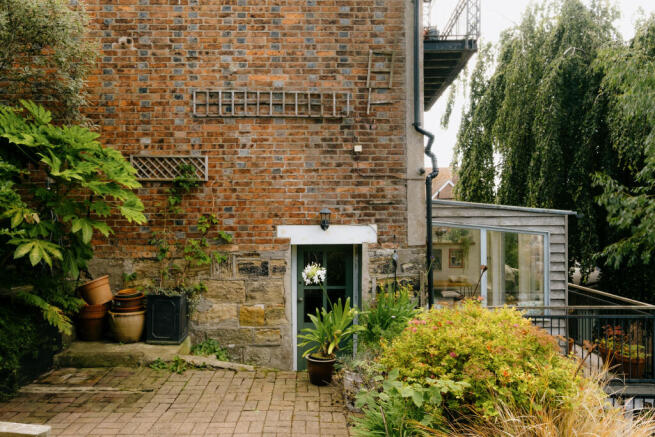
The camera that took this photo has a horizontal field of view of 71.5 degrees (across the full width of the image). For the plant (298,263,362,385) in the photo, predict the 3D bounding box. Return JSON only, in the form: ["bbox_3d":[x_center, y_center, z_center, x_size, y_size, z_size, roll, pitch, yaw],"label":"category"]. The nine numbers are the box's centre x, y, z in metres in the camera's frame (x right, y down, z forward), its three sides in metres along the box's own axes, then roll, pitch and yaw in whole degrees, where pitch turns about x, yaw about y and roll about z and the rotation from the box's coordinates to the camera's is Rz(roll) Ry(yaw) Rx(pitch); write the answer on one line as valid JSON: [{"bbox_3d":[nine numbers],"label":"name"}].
[{"bbox_3d":[0.035,1.124,4.905,0.706,1.294,0.637,-1,0,-2],"label":"plant"}]

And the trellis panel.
[{"bbox_3d":[-1.813,-0.567,5.219,0.895,0.298,0.040,-1,0,-2],"label":"trellis panel"}]

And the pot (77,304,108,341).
[{"bbox_3d":[-2.590,1.165,5.025,0.333,0.343,0.333,-1,0,-2],"label":"pot"}]

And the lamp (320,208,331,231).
[{"bbox_3d":[-0.021,0.014,5.219,0.129,0.259,0.169,-1,0,-2],"label":"lamp"}]

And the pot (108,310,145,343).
[{"bbox_3d":[-2.195,1.173,4.975,0.398,0.323,0.398,-1,0,-2],"label":"pot"}]

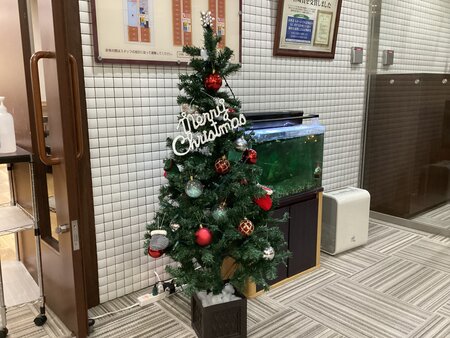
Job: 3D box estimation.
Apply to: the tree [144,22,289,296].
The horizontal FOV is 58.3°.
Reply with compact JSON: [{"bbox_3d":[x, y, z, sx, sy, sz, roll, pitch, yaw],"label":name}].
[{"bbox_3d":[-0.041,0.002,1.684,0.650,1.255,0.630,-6,13,-27],"label":"tree"}]

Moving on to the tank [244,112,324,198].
[{"bbox_3d":[0.259,-0.076,2.285,0.585,0.430,0.310,-10,14,-39],"label":"tank"}]

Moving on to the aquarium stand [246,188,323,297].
[{"bbox_3d":[0.263,0.380,2.376,0.590,0.500,0.320,-10,14,-39],"label":"aquarium stand"}]

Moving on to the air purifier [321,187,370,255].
[{"bbox_3d":[0.807,0.347,2.805,0.335,0.390,0.220,-8,13,-34],"label":"air purifier"}]

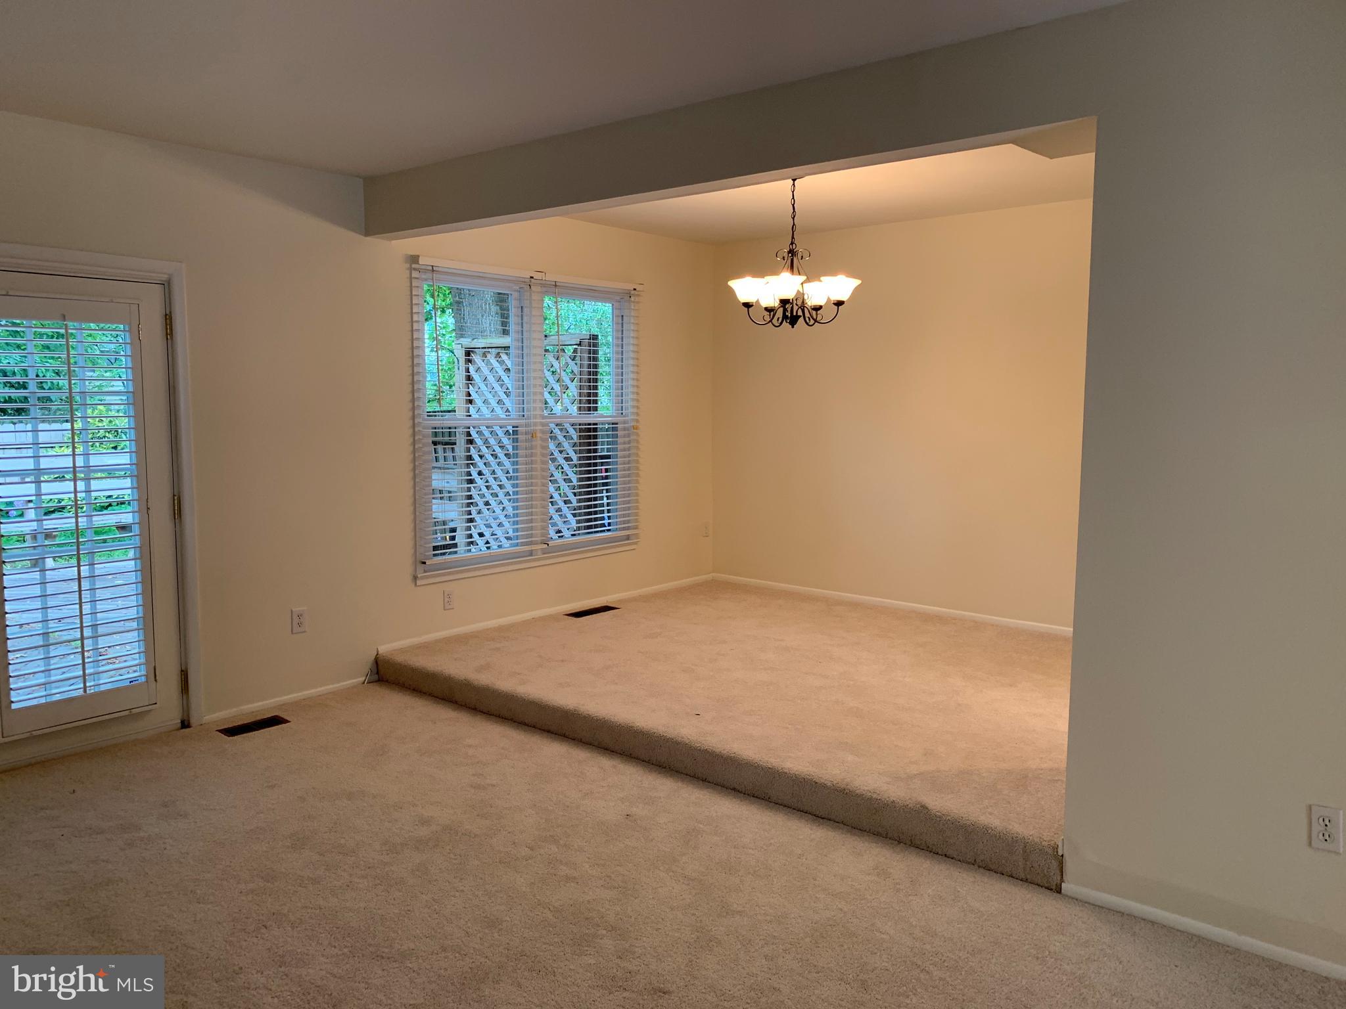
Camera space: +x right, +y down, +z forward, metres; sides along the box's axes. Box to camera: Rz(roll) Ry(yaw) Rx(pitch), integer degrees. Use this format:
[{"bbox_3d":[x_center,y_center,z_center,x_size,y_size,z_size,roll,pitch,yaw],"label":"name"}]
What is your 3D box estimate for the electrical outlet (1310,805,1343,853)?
[{"bbox_3d":[1.710,0.850,2.643,0.071,0.115,0.010,5,8,39],"label":"electrical outlet"}]

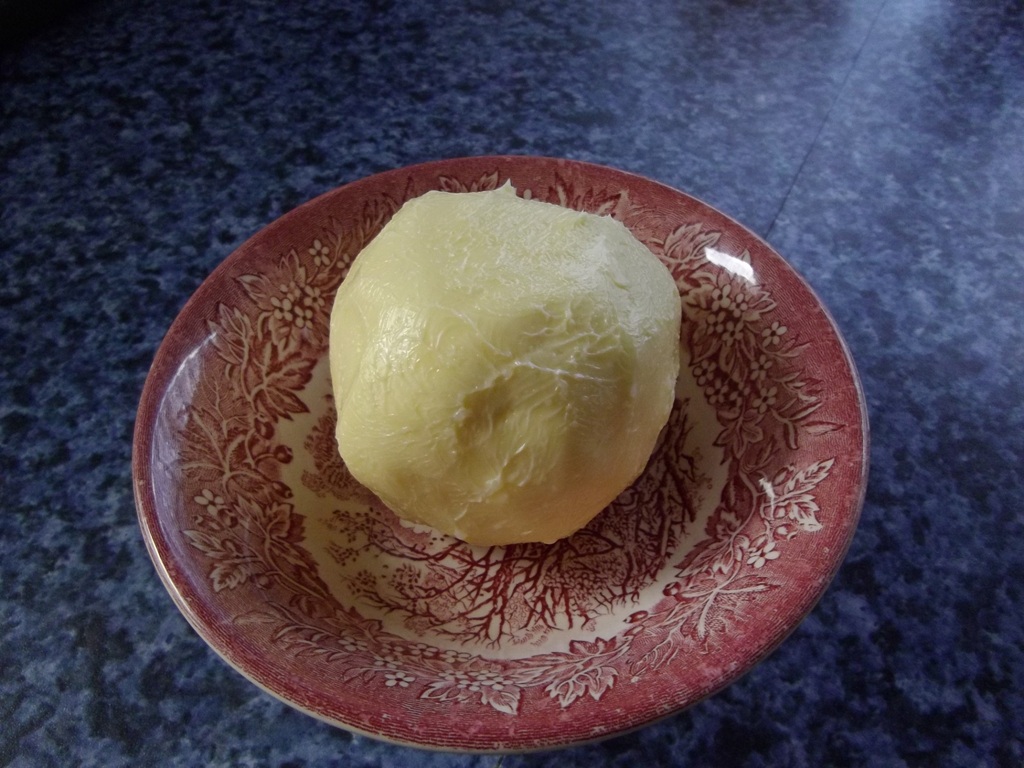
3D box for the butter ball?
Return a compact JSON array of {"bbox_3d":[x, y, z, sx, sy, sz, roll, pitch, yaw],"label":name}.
[{"bbox_3d":[-0.002,-0.004,0.194,0.084,0.080,0.085,0,52,0],"label":"butter ball"}]

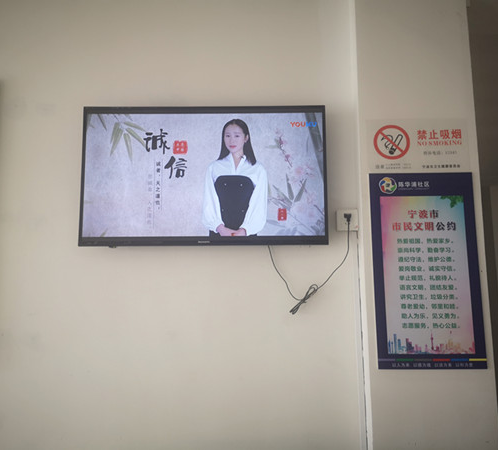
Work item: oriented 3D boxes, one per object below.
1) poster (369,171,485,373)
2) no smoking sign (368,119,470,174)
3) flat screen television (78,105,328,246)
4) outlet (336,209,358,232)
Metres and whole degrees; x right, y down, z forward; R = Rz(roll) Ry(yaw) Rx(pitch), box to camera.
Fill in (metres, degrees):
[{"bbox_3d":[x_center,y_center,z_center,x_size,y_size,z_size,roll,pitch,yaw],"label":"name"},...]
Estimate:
[{"bbox_3d":[0.686,0.170,1.811,0.408,0.751,0.015,0,-8,0],"label":"poster"},{"bbox_3d":[0.677,-0.317,1.876,0.409,0.216,0.012,0,-8,0],"label":"no smoking sign"},{"bbox_3d":[-0.176,-0.193,1.879,0.966,0.562,0.070,0,-8,0],"label":"flat screen television"},{"bbox_3d":[0.398,-0.018,1.896,0.086,0.088,0.022,0,-8,0],"label":"outlet"}]

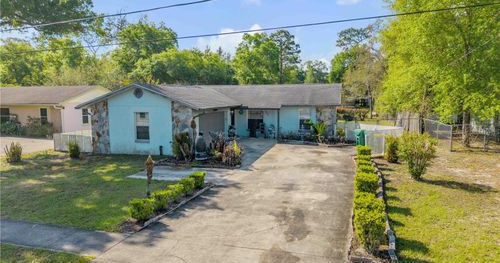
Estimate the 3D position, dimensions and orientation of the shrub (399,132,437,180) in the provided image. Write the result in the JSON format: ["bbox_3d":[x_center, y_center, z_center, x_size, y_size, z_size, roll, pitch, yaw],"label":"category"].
[{"bbox_3d":[6.381,0.940,13.123,1.350,1.750,1.300,1,8,18],"label":"shrub"}]

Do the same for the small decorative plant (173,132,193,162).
[{"bbox_3d":[-3.419,0.798,17.489,0.950,1.400,0.900,0,6,0],"label":"small decorative plant"}]

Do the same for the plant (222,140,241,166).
[{"bbox_3d":[-0.849,0.972,16.097,0.800,1.150,0.800,1,8,18],"label":"plant"}]

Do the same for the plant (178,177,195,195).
[{"bbox_3d":[-2.074,1.865,11.476,0.550,0.520,0.500,2,6,17],"label":"plant"}]

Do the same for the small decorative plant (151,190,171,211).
[{"bbox_3d":[-2.637,2.027,10.294,0.420,0.500,0.420,3,7,20],"label":"small decorative plant"}]

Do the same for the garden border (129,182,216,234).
[{"bbox_3d":[-2.064,2.164,10.659,0.250,0.140,4.296,3,7,20],"label":"garden border"}]

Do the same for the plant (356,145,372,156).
[{"bbox_3d":[6.228,1.061,18.826,0.750,0.600,0.600,2,6,17],"label":"plant"}]

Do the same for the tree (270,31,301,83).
[{"bbox_3d":[6.348,-11.125,62.840,4.900,13.774,4.700,2,7,17],"label":"tree"}]

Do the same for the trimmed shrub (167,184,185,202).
[{"bbox_3d":[-2.327,1.927,10.876,0.520,0.520,0.500,0,6,0],"label":"trimmed shrub"}]

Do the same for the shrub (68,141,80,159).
[{"bbox_3d":[-9.391,0.944,18.506,0.620,0.900,0.620,0,6,0],"label":"shrub"}]

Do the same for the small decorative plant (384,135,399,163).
[{"bbox_3d":[7.172,0.851,17.467,0.650,1.300,0.650,0,6,0],"label":"small decorative plant"}]

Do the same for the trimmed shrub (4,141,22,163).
[{"bbox_3d":[-11.675,1.041,17.060,0.560,0.830,0.550,2,7,17],"label":"trimmed shrub"}]

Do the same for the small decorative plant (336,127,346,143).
[{"bbox_3d":[6.151,0.206,23.242,0.620,1.000,0.600,2,7,17],"label":"small decorative plant"}]

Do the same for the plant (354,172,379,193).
[{"bbox_3d":[4.026,1.708,11.894,0.780,0.620,0.700,1,8,18],"label":"plant"}]

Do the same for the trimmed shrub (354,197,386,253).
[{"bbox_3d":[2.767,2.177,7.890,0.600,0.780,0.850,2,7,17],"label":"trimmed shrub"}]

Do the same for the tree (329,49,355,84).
[{"bbox_3d":[13.552,-6.812,49.561,4.800,9.914,4.800,0,6,0],"label":"tree"}]

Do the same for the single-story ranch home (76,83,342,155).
[{"bbox_3d":[-0.688,-1.404,24.044,13.650,3.850,15.000,1,8,18],"label":"single-story ranch home"}]

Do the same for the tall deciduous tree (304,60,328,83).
[{"bbox_3d":[15.409,-11.537,80.579,5.307,9.304,5.307,1,8,18],"label":"tall deciduous tree"}]

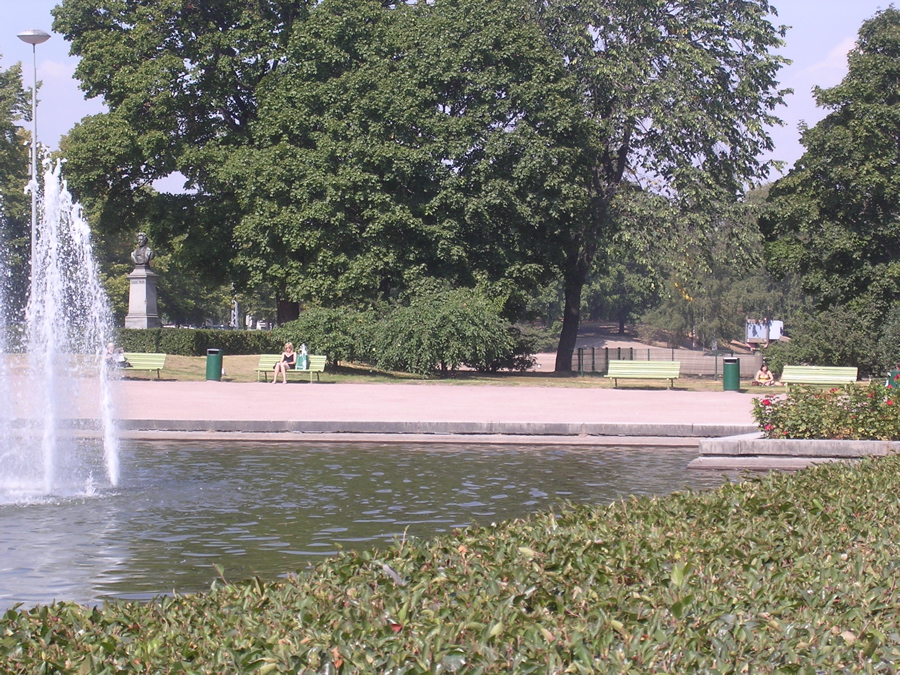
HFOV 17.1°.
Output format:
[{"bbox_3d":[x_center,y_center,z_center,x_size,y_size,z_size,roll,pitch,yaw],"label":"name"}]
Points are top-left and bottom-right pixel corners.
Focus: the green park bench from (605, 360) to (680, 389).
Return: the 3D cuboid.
[{"bbox_3d":[5.421,1.059,84.200,2.060,0.810,0.650,1,2,18],"label":"green park bench"}]

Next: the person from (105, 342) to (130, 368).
[{"bbox_3d":[-10.204,0.744,90.800,0.580,1.180,0.800,0,0,18],"label":"person"}]

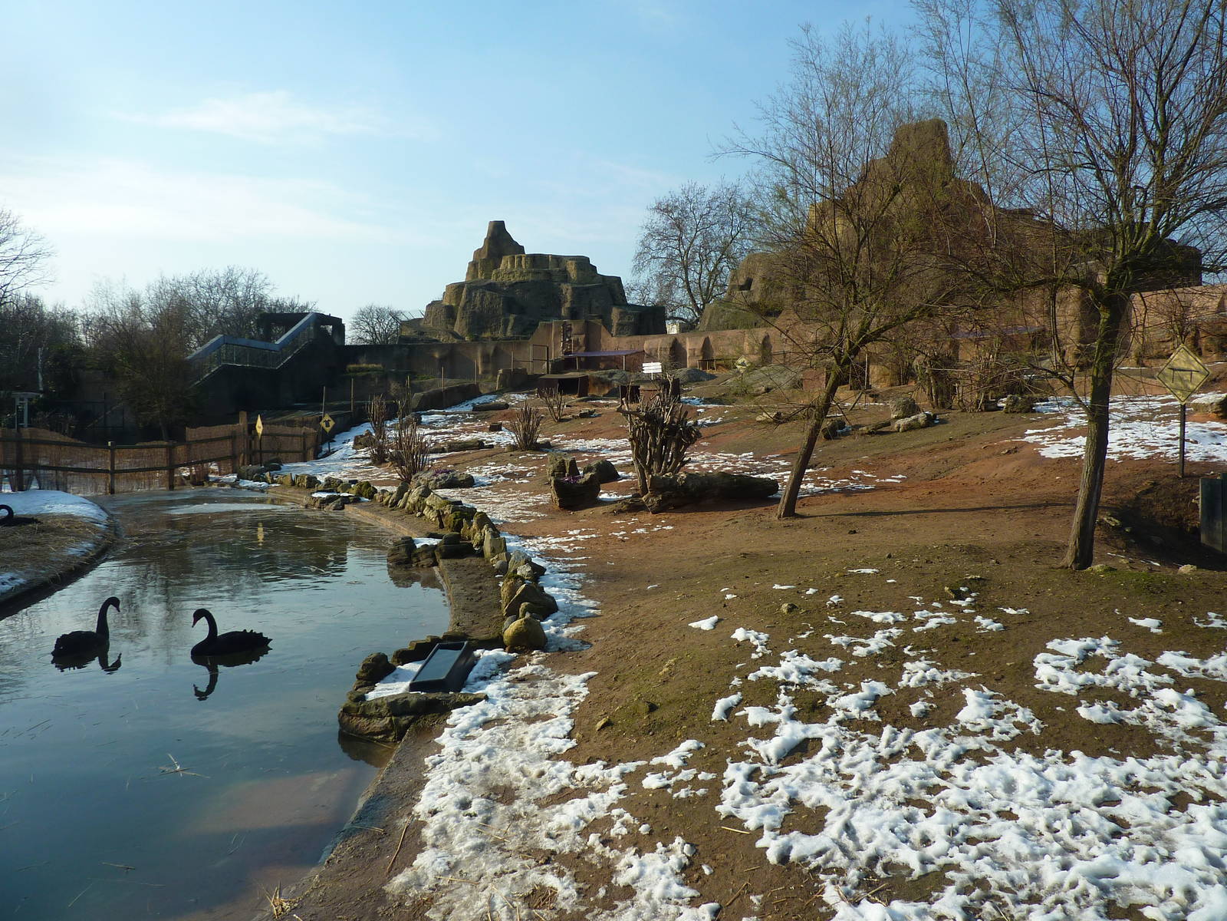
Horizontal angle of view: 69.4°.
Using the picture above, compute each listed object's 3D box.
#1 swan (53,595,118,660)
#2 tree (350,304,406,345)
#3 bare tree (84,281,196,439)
[{"bbox_3d":[-5.216,1.623,8.750,0.340,0.480,0.760,1,3,18],"label":"swan"},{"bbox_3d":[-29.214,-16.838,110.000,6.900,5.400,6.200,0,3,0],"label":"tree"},{"bbox_3d":[-22.956,-4.884,43.000,5.000,7.600,4.800,0,3,0],"label":"bare tree"}]

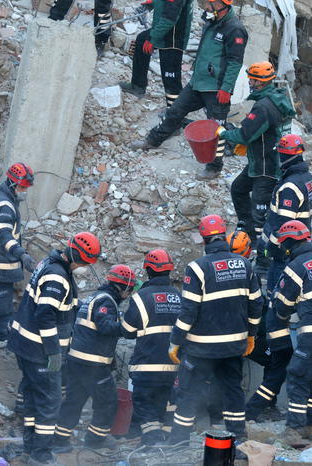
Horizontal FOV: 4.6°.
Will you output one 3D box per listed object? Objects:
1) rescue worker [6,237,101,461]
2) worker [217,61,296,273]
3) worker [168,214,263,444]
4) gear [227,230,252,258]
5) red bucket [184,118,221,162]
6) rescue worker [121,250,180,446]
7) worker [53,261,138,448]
[{"bbox_3d":[-0.791,0.901,30.600,0.650,1.760,0.540,-5,16,-17],"label":"rescue worker"},{"bbox_3d":[0.928,-0.651,35.900,0.720,1.830,0.620,3,11,15],"label":"worker"},{"bbox_3d":[0.476,0.772,31.100,0.740,1.840,0.520,-4,11,-20],"label":"worker"},{"bbox_3d":[0.692,0.095,32.200,0.270,0.170,0.220,35,29,21],"label":"gear"},{"bbox_3d":[0.444,-0.831,36.300,0.340,0.310,0.340,-4,37,3],"label":"red bucket"},{"bbox_3d":[-0.020,0.919,31.200,0.620,1.600,0.600,-7,12,-32],"label":"rescue worker"},{"bbox_3d":[-0.482,0.985,31.000,0.680,1.500,0.580,-5,12,-25],"label":"worker"}]

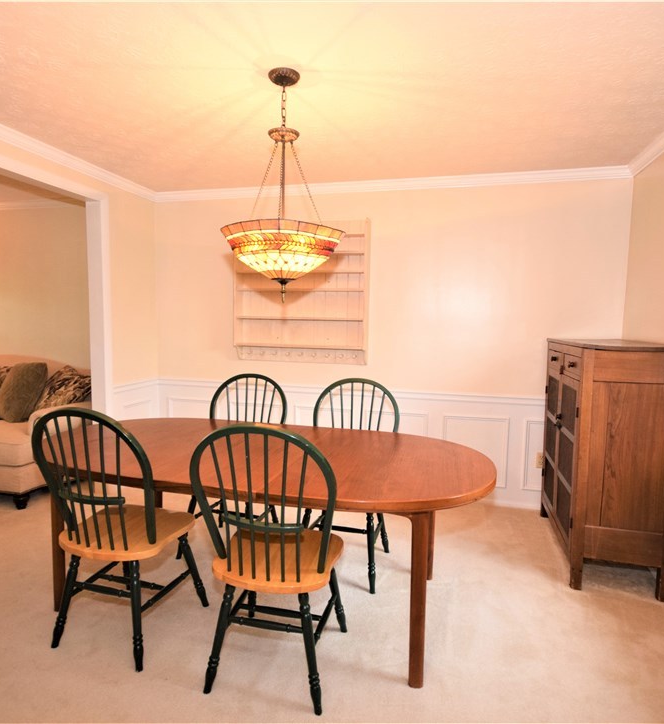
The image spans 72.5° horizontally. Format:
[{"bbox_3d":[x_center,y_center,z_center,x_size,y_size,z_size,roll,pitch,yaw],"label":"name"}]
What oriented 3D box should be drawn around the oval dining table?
[{"bbox_3d":[-0.367,0.796,2.281,2.220,0.739,1.070,2,5,13],"label":"oval dining table"}]

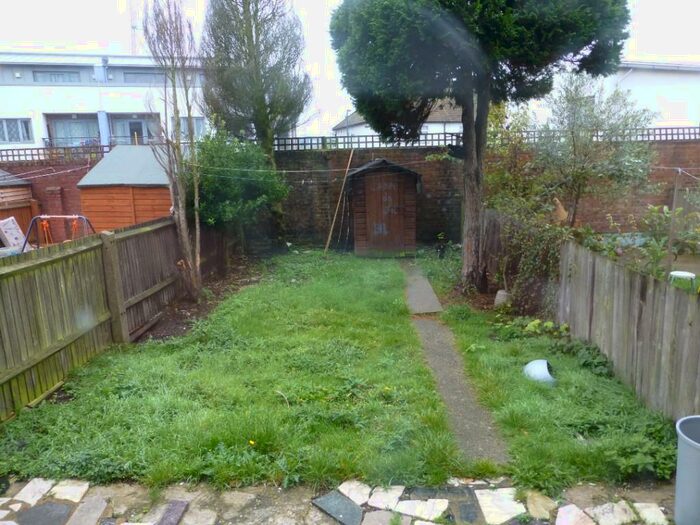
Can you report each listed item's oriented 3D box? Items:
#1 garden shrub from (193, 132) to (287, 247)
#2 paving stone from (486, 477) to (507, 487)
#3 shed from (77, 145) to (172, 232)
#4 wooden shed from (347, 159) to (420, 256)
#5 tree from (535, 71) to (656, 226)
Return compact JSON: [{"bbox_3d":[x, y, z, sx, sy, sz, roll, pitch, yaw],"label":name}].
[{"bbox_3d":[-2.091,-1.231,9.332,1.850,2.450,1.600,-2,12,0],"label":"garden shrub"},{"bbox_3d":[0.850,1.290,2.835,0.125,0.030,0.090,-2,12,0],"label":"paving stone"},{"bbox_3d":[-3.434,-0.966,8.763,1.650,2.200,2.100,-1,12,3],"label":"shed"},{"bbox_3d":[0.666,-1.131,9.829,1.420,1.890,1.200,-2,12,0],"label":"wooden shed"},{"bbox_3d":[4.109,-1.581,8.174,2.000,3.200,1.900,-2,12,0],"label":"tree"}]

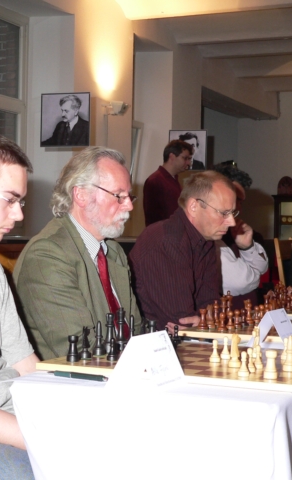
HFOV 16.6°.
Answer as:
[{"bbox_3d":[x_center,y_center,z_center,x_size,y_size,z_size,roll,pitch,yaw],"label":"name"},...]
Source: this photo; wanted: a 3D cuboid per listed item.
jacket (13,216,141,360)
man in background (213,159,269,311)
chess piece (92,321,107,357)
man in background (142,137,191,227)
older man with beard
[{"bbox_3d":[-0.189,0.210,3.022,0.400,0.570,0.520,1,0,26],"label":"jacket"},{"bbox_3d":[0.438,0.335,4.352,0.700,1.340,0.540,1,0,22],"label":"man in background"},{"bbox_3d":[-0.098,0.208,2.127,0.030,0.073,0.030,1,0,0],"label":"chess piece"},{"bbox_3d":[0.164,0.102,7.601,0.380,1.750,0.520,1,0,12],"label":"man in background"},{"bbox_3d":[-0.064,0.358,2.982,0.700,1.290,0.550,1,0,25],"label":"older man with beard"}]

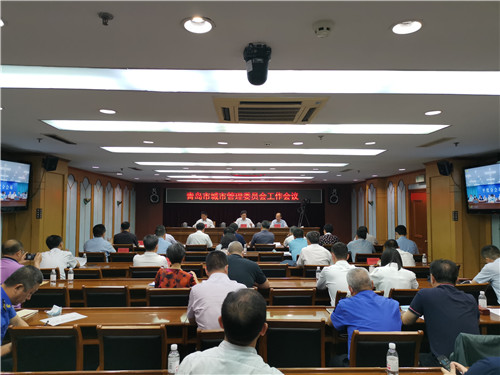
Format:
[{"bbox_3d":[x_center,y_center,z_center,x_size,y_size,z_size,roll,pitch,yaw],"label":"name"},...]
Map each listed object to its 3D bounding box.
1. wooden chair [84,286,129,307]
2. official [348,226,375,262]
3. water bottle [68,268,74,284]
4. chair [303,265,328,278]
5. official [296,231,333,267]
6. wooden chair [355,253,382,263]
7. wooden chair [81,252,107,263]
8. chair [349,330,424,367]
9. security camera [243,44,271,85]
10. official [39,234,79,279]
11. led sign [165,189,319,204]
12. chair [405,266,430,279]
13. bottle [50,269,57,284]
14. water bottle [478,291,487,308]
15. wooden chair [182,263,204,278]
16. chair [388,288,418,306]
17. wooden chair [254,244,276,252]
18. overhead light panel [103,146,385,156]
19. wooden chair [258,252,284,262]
[{"bbox_3d":[-1.469,1.461,4.190,0.490,0.880,0.540,0,-3,-2],"label":"wooden chair"},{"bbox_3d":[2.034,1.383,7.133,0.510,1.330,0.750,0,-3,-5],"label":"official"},{"bbox_3d":[-2.176,1.079,4.751,0.065,0.195,0.065,0,-3,-2],"label":"water bottle"},{"bbox_3d":[0.946,1.509,5.540,0.460,0.870,0.540,0,-3,-2],"label":"chair"},{"bbox_3d":[0.972,1.317,5.779,0.520,1.330,0.750,0,-3,-5],"label":"official"},{"bbox_3d":[2.058,1.584,6.915,0.460,0.870,0.540,0,-3,4],"label":"wooden chair"},{"bbox_3d":[-2.792,1.610,7.136,0.470,0.880,0.540,0,-3,-2],"label":"wooden chair"},{"bbox_3d":[0.919,1.411,2.824,0.470,0.880,0.540,0,-3,-2],"label":"chair"},{"bbox_3d":[0.041,-0.677,2.130,0.145,0.205,0.165,0,-3,-2],"label":"security camera"},{"bbox_3d":[-2.577,1.291,5.352,0.540,1.232,0.750,0,-3,3],"label":"official"},{"bbox_3d":[-0.207,0.328,14.704,5.880,0.560,0.120,0,-3,-2],"label":"led sign"},{"bbox_3d":[2.342,1.545,5.609,0.490,0.880,0.540,0,-3,-2],"label":"chair"},{"bbox_3d":[-2.328,1.042,4.624,0.063,0.165,0.063,0,-3,-2],"label":"bottle"},{"bbox_3d":[2.020,0.981,3.387,0.066,0.180,0.066,0,-3,-2],"label":"water bottle"},{"bbox_3d":[-0.876,1.501,5.561,0.460,0.870,0.540,0,-3,-2],"label":"wooden chair"},{"bbox_3d":[1.545,1.417,3.944,0.450,0.885,0.540,0,-3,-2],"label":"chair"},{"bbox_3d":[0.313,1.649,8.365,0.450,0.885,0.540,0,-3,-2],"label":"wooden chair"},{"bbox_3d":[-0.058,-0.594,6.517,4.500,0.060,0.580,0,-3,-2],"label":"overhead light panel"},{"bbox_3d":[0.373,1.620,7.191,0.490,0.880,0.540,0,-3,-2],"label":"wooden chair"}]

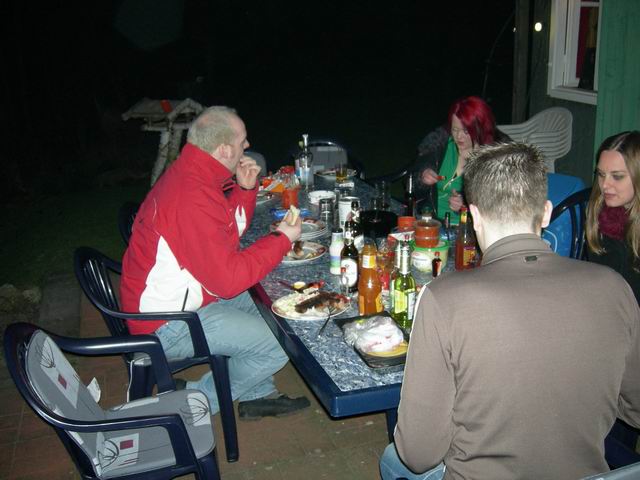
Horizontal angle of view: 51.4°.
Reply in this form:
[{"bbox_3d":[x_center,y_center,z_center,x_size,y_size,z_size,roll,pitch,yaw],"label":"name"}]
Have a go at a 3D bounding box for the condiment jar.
[{"bbox_3d":[0.380,-0.026,2.355,0.084,0.086,0.084,-3,18,1],"label":"condiment jar"}]

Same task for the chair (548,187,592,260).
[{"bbox_3d":[1.011,0.210,2.913,0.570,0.840,0.570,-9,19,-18],"label":"chair"}]

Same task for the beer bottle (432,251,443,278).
[{"bbox_3d":[0.402,0.081,2.286,0.033,0.092,0.033,-3,18,1],"label":"beer bottle"}]

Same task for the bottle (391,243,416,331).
[{"bbox_3d":[0.245,0.126,1.904,0.062,0.259,0.062,-3,18,1],"label":"bottle"}]

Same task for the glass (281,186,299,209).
[{"bbox_3d":[-0.147,-0.208,3.273,0.082,0.087,0.082,-1,19,0],"label":"glass"}]

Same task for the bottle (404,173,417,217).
[{"bbox_3d":[0.391,-0.175,2.856,0.053,0.229,0.053,-3,18,1],"label":"bottle"}]

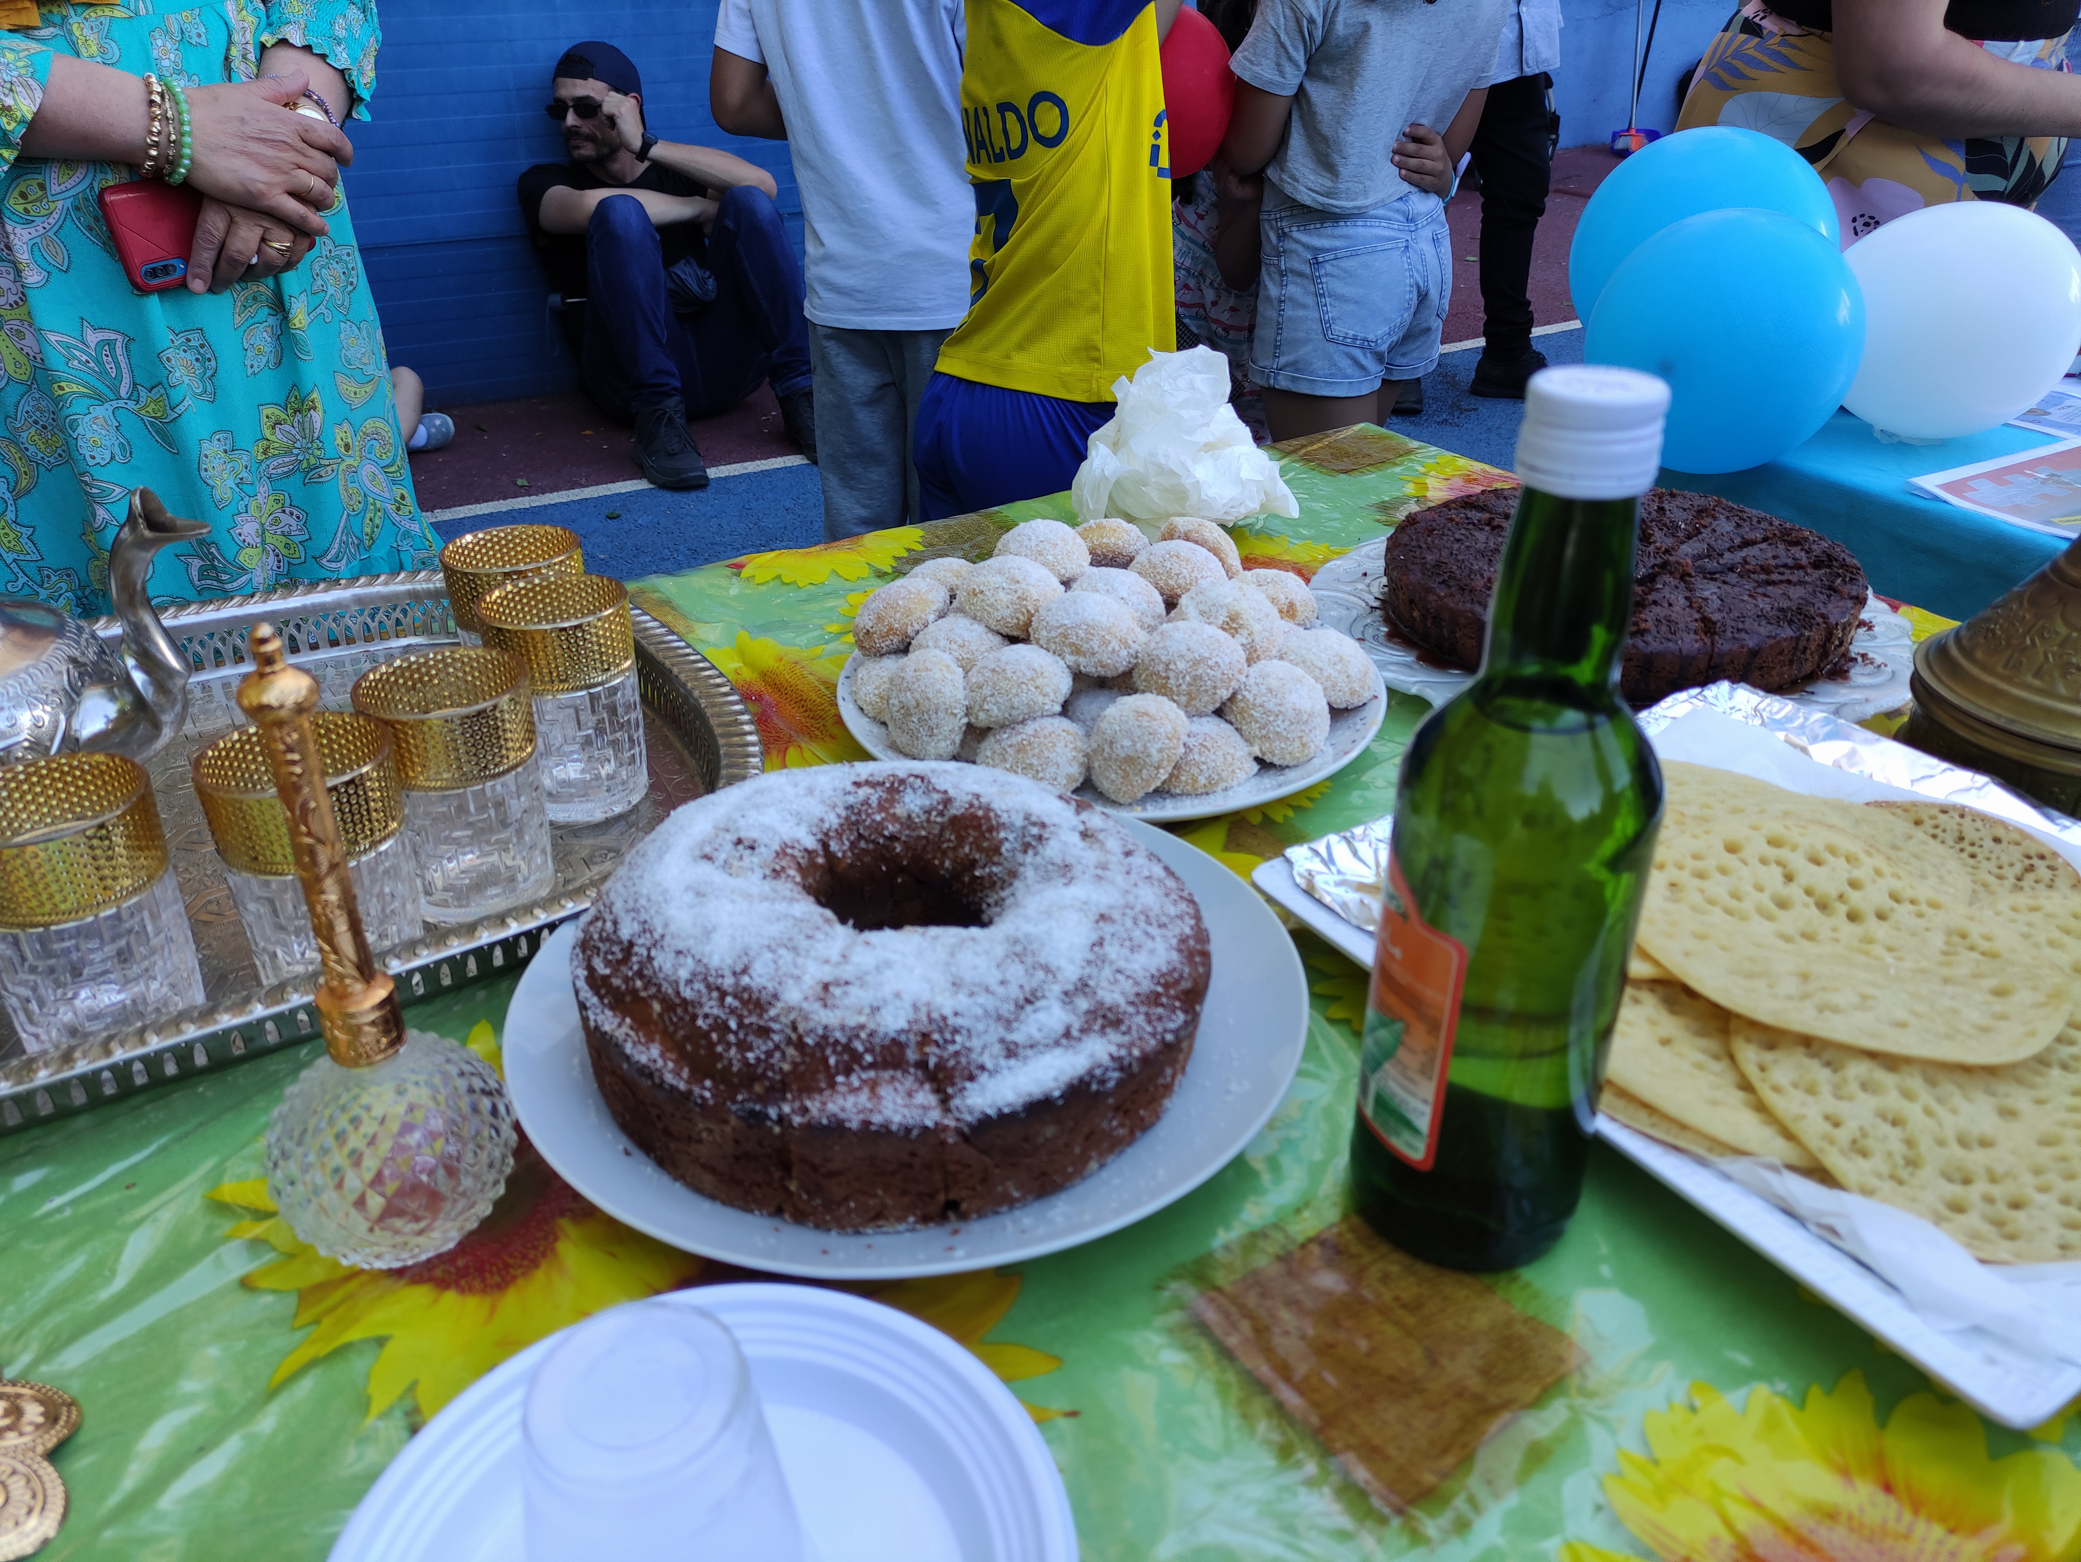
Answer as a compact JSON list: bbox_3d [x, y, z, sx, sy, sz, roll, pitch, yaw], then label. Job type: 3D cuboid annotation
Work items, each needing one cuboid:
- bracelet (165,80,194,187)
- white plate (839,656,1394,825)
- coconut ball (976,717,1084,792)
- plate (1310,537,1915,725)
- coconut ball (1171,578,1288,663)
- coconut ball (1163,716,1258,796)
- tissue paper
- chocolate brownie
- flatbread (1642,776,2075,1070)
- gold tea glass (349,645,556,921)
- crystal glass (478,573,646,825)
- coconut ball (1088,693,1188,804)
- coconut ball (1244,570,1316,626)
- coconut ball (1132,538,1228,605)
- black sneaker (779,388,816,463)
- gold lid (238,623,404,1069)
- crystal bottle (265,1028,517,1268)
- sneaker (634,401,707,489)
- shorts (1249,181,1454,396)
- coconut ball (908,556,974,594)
[{"bbox_3d":[-0.624,-0.468,1.085,0.012,0.068,0.056,-2,23,-44],"label":"bracelet"},{"bbox_3d":[0.035,-0.039,0.732,0.263,0.024,0.263,-1,29,0],"label":"white plate"},{"bbox_3d":[-0.004,-0.009,0.630,0.048,0.038,0.044,-1,29,0],"label":"coconut ball"},{"bbox_3d":[0.292,-0.078,0.785,0.302,0.021,0.302,-1,29,0],"label":"plate"},{"bbox_3d":[0.088,-0.074,0.697,0.051,0.040,0.047,-1,29,0],"label":"coconut ball"},{"bbox_3d":[0.069,-0.010,0.631,0.046,0.037,0.045,-1,29,0],"label":"coconut ball"},{"bbox_3d":[0.098,-0.235,1.001,0.150,0.110,0.130,-1,29,0],"label":"tissue paper"},{"bbox_3d":[0.304,-0.105,0.802,0.242,0.030,0.242,-1,29,0],"label":"chocolate brownie"},{"bbox_3d":[0.254,0.047,0.509,0.135,0.016,0.158,-9,30,-15],"label":"flatbread"},{"bbox_3d":[-0.220,0.002,0.575,0.062,0.087,0.062,-1,29,0],"label":"gold tea glass"},{"bbox_3d":[-0.201,-0.034,0.643,0.060,0.092,0.060,-1,29,0],"label":"crystal glass"},{"bbox_3d":[0.042,-0.014,0.645,0.043,0.046,0.044,-1,29,0],"label":"coconut ball"},{"bbox_3d":[0.118,-0.093,0.772,0.047,0.038,0.046,-1,29,0],"label":"coconut ball"},{"bbox_3d":[0.071,-0.104,0.759,0.048,0.039,0.046,-1,29,0],"label":"coconut ball"},{"bbox_3d":[-0.541,-0.886,3.733,0.110,0.125,0.300,-14,31,-22],"label":"black sneaker"},{"bbox_3d":[-0.187,0.019,0.389,0.026,0.129,0.026,1,29,-1],"label":"gold lid"},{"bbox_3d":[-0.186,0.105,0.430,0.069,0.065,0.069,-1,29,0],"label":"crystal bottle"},{"bbox_3d":[-0.869,-0.783,3.481,0.110,0.145,0.290,-13,31,-22],"label":"sneaker"},{"bbox_3d":[0.414,-0.655,2.000,0.295,0.280,0.225,-17,33,-26],"label":"shorts"},{"bbox_3d":[-0.050,-0.102,0.790,0.047,0.038,0.046,-1,29,0],"label":"coconut ball"}]

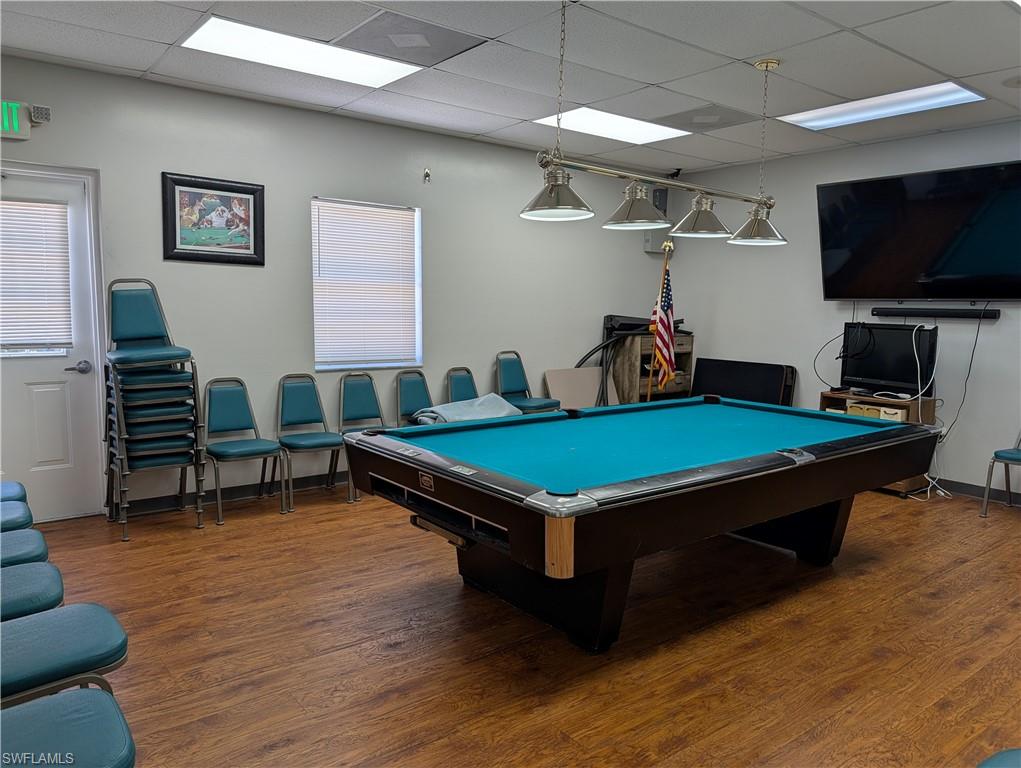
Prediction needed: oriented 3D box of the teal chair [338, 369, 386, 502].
[{"bbox_3d":[-1.066,0.373,5.359,0.450,0.875,0.530,-5,9,-37],"label":"teal chair"}]

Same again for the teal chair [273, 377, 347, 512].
[{"bbox_3d":[-1.438,0.402,5.073,0.450,0.875,0.530,-5,9,-37],"label":"teal chair"}]

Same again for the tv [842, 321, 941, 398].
[{"bbox_3d":[2.997,-0.183,5.641,0.180,0.555,0.650,-4,9,-37],"label":"tv"}]

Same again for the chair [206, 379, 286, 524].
[{"bbox_3d":[-1.815,0.421,4.785,0.460,0.880,0.500,-4,9,-37],"label":"chair"}]

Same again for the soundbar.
[{"bbox_3d":[3.293,-0.550,5.522,0.085,0.066,0.920,-4,9,-37],"label":"soundbar"}]

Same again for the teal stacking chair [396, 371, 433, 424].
[{"bbox_3d":[-0.682,0.342,5.654,0.450,0.875,0.530,-5,9,-37],"label":"teal stacking chair"}]

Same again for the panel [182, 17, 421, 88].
[{"bbox_3d":[-1.134,-1.834,3.938,1.200,0.060,0.600,-5,9,-37],"label":"panel"}]

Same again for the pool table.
[{"bbox_3d":[0.832,0.630,3.891,2.930,0.800,1.650,-4,9,-36],"label":"pool table"}]

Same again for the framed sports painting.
[{"bbox_3d":[-1.987,-1.093,4.773,0.655,0.560,0.040,-5,9,-37],"label":"framed sports painting"}]

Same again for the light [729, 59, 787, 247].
[{"bbox_3d":[1.409,-1.277,3.963,0.335,0.965,0.335,-5,9,-37],"label":"light"}]

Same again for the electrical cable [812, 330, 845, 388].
[{"bbox_3d":[2.724,-0.204,6.057,0.120,0.470,0.270,-5,9,-37],"label":"electrical cable"}]

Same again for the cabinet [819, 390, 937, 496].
[{"bbox_3d":[2.961,0.458,5.772,0.435,0.735,0.710,-4,9,-37],"label":"cabinet"}]

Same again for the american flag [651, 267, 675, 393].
[{"bbox_3d":[1.442,-0.510,6.668,0.240,1.180,0.220,3,7,12],"label":"american flag"}]

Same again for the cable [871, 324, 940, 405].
[{"bbox_3d":[3.035,-0.157,5.471,0.180,0.580,0.470,-4,9,-37],"label":"cable"}]

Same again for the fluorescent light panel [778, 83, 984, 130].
[{"bbox_3d":[2.465,-1.871,4.786,0.575,0.050,1.170,-4,9,-37],"label":"fluorescent light panel"}]

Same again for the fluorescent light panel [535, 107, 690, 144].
[{"bbox_3d":[0.796,-1.986,5.421,1.200,0.060,0.600,-5,9,-37],"label":"fluorescent light panel"}]

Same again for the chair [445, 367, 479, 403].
[{"bbox_3d":[-0.286,0.311,5.958,0.450,0.875,0.530,-5,9,-37],"label":"chair"}]

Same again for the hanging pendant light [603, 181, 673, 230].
[{"bbox_3d":[0.607,-0.860,3.384,0.335,0.215,0.335,1,7,0],"label":"hanging pendant light"}]

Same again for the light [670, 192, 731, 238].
[{"bbox_3d":[1.000,-0.892,3.698,0.335,0.235,0.335,-5,9,-37],"label":"light"}]

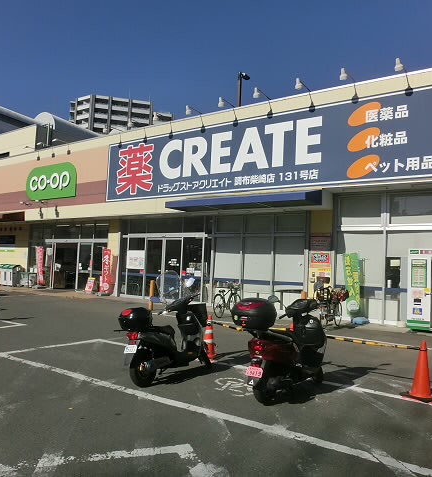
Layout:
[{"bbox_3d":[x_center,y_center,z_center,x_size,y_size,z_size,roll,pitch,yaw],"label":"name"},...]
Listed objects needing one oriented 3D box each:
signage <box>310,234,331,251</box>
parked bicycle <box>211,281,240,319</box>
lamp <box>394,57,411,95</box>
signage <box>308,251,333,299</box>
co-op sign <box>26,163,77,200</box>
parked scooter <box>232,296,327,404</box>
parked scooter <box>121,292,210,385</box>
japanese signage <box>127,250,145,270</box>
[{"bbox_3d":[3.233,0.130,13.644,0.650,0.500,0.050,0,-4,34],"label":"signage"},{"bbox_3d":[0.394,1.800,12.986,0.560,1.000,1.700,0,-4,31],"label":"parked bicycle"},{"bbox_3d":[4.863,-4.156,11.339,0.220,0.620,1.150,0,-4,34],"label":"lamp"},{"bbox_3d":[3.215,1.123,13.569,0.750,1.520,0.060,0,-4,34],"label":"signage"},{"bbox_3d":[-7.515,-2.596,20.085,3.550,1.700,0.180,0,-4,34],"label":"co-op sign"},{"bbox_3d":[0.856,1.278,5.269,0.680,1.150,1.820,0,-4,34],"label":"parked scooter"},{"bbox_3d":[-0.478,1.188,5.637,0.660,1.180,1.750,0,-5,34],"label":"parked scooter"},{"bbox_3d":[-3.238,0.861,17.649,0.980,0.750,0.030,0,-5,34],"label":"japanese signage"}]

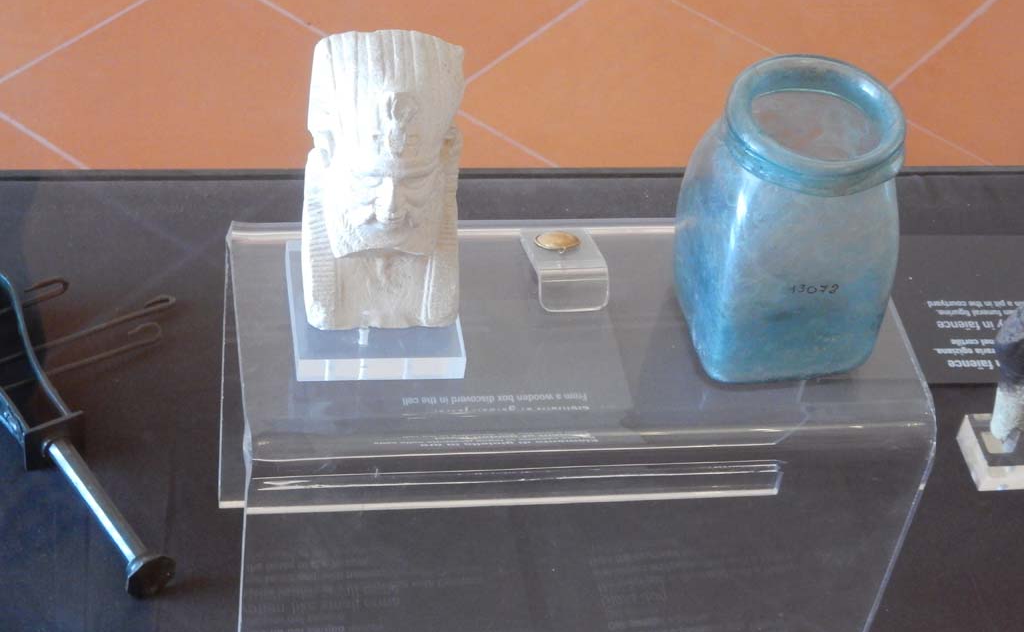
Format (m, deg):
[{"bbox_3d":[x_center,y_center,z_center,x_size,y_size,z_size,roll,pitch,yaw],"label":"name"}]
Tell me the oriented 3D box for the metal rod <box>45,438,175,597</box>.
[{"bbox_3d":[-0.172,0.081,0.884,0.021,0.021,0.086,-22,51,-29],"label":"metal rod"}]

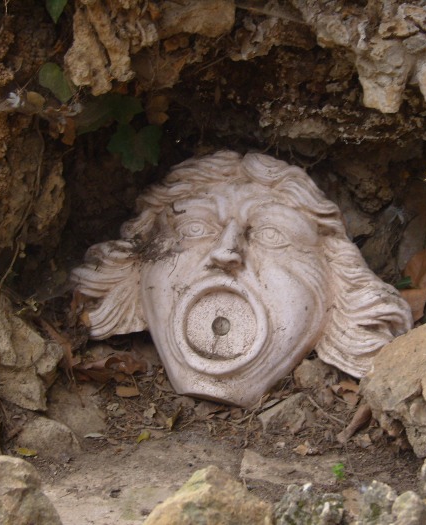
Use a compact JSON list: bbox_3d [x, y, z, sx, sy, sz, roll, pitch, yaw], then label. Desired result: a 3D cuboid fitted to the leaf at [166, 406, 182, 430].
[{"bbox_3d":[-0.052,0.207,1.936,0.021,0.024,0.024,0,15,0],"label":"leaf"}]

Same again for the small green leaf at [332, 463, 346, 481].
[{"bbox_3d":[0.156,0.259,1.805,0.018,0.017,0.019,0,15,0],"label":"small green leaf"}]

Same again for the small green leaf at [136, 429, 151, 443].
[{"bbox_3d":[-0.090,0.225,1.889,0.022,0.012,0.021,0,15,0],"label":"small green leaf"}]

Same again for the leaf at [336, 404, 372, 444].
[{"bbox_3d":[0.183,0.211,1.899,0.030,0.033,0.061,11,19,35],"label":"leaf"}]

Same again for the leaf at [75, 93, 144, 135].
[{"bbox_3d":[-0.150,-0.215,2.106,0.094,0.056,0.047,0,15,0],"label":"leaf"}]

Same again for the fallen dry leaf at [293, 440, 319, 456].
[{"bbox_3d":[0.119,0.238,1.861,0.032,0.011,0.028,0,15,0],"label":"fallen dry leaf"}]

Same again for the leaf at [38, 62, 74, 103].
[{"bbox_3d":[-0.220,-0.251,2.030,0.047,0.049,0.028,0,15,0],"label":"leaf"}]

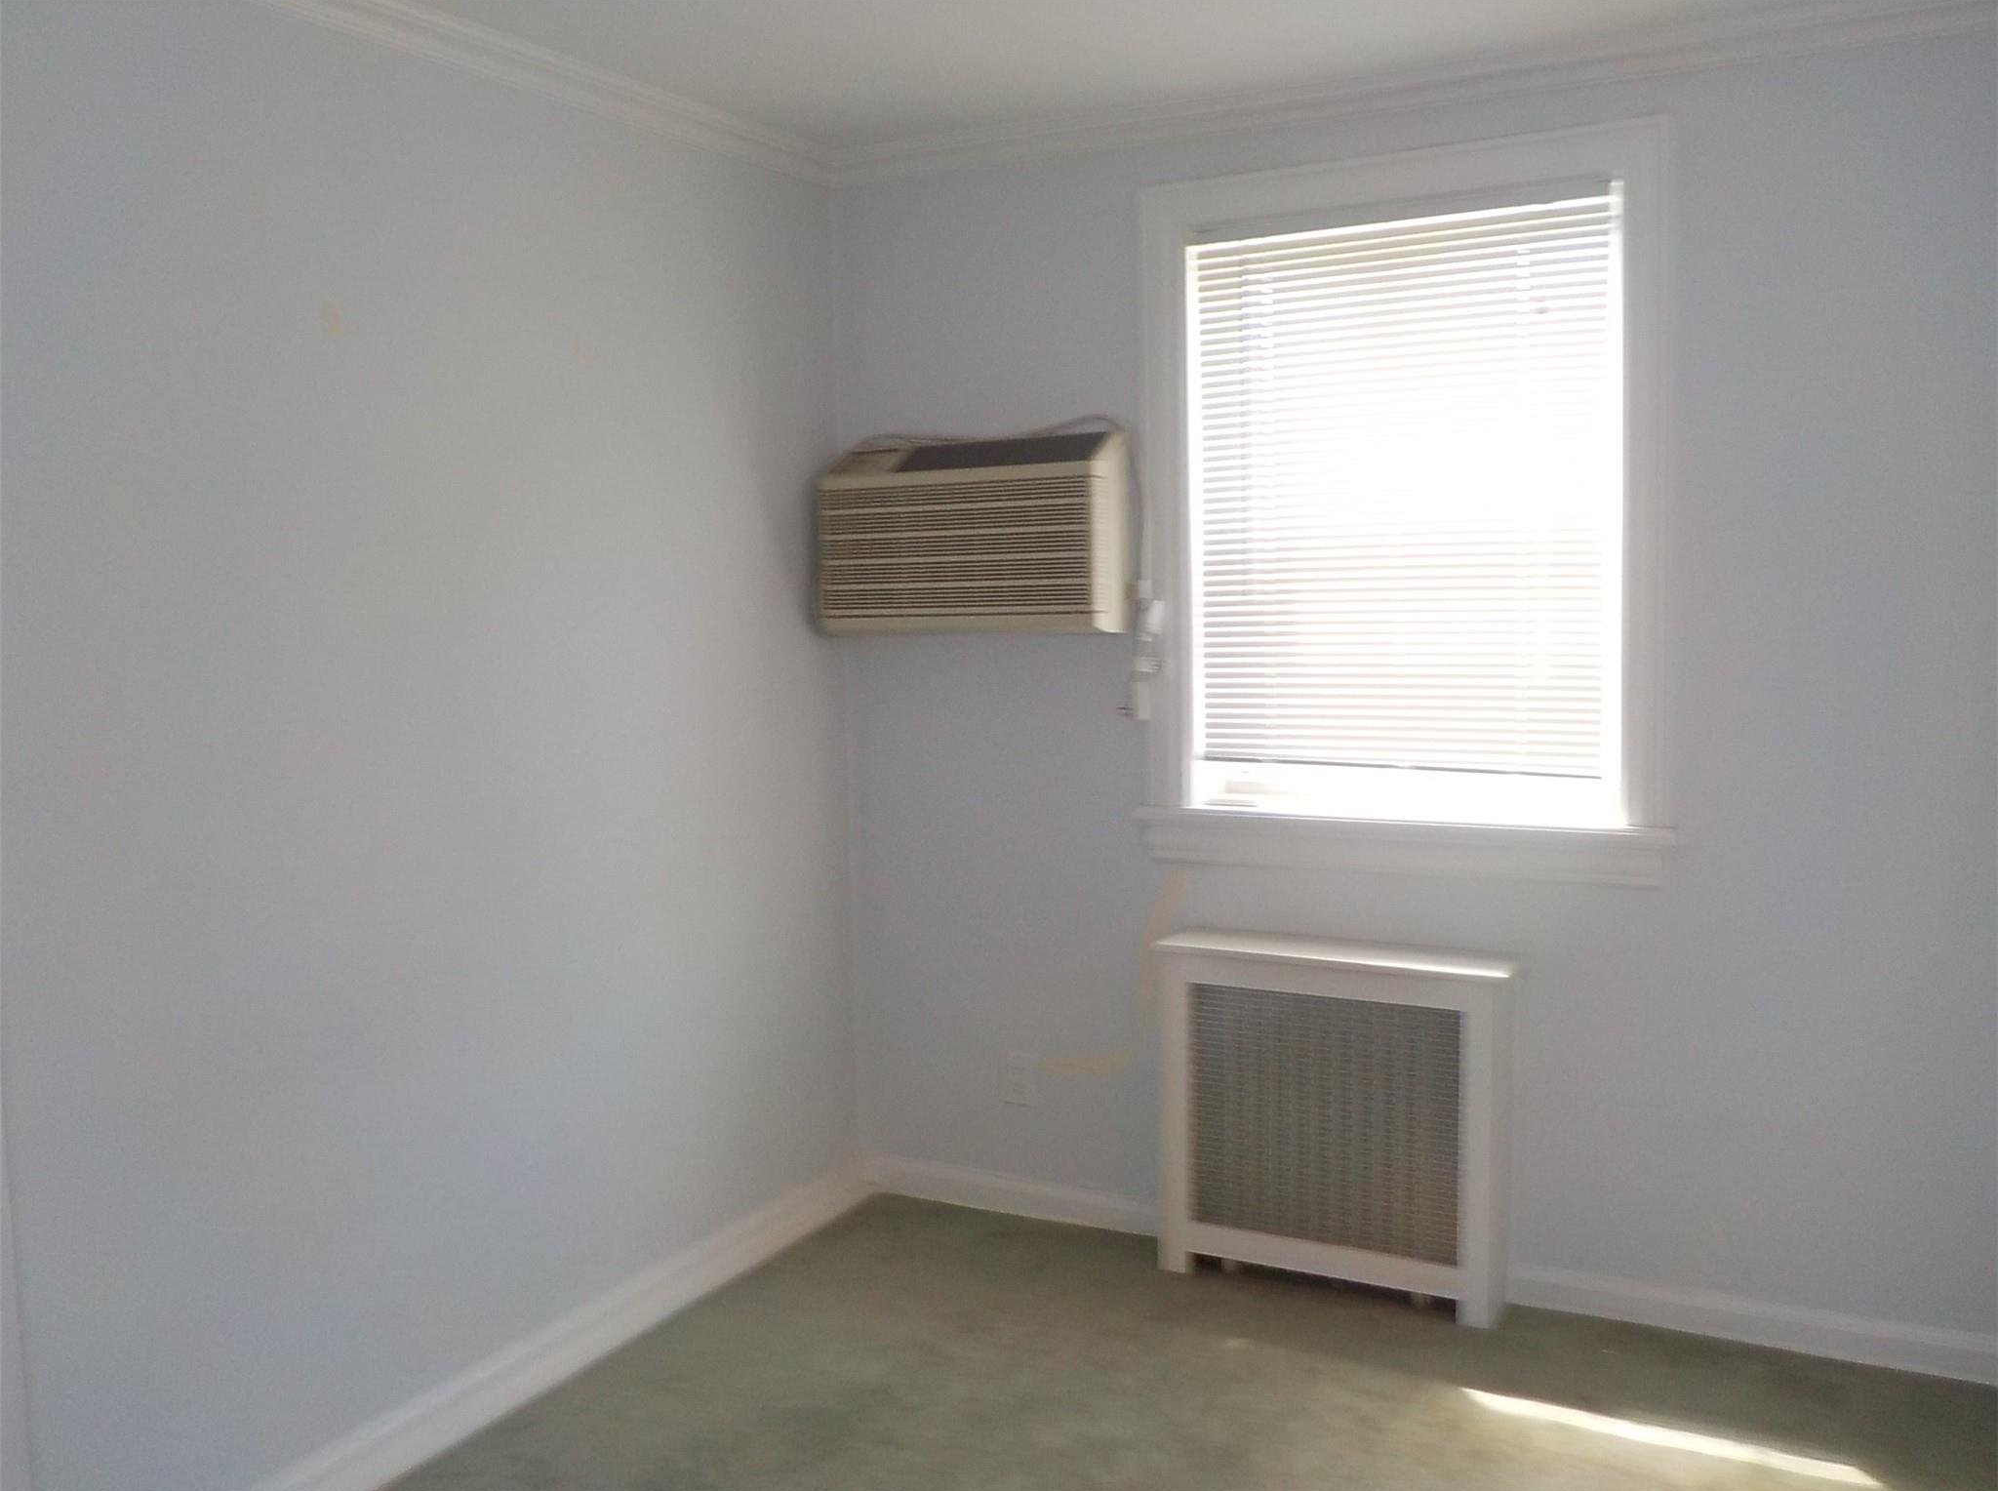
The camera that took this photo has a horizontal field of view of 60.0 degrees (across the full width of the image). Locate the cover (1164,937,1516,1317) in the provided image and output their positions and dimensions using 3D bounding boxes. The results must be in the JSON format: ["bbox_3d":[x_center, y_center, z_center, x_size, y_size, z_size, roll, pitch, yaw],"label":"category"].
[{"bbox_3d":[0.664,0.738,3.409,0.690,0.685,0.168,2,7,28],"label":"cover"}]

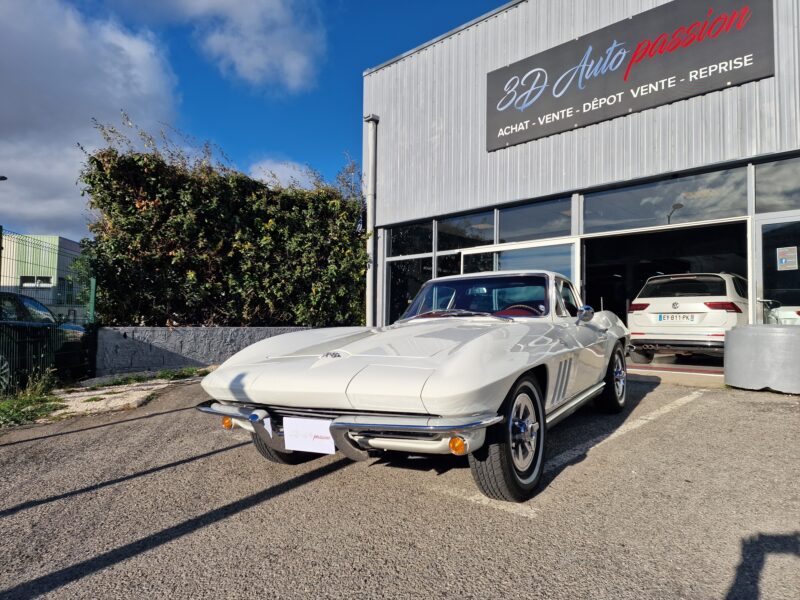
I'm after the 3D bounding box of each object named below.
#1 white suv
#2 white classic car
[{"bbox_3d":[6.140,0.370,10.400,1.860,1.660,4.550,-2,-3,44],"label":"white suv"},{"bbox_3d":[0.657,0.388,4.170,1.780,1.260,4.450,-2,-2,31],"label":"white classic car"}]

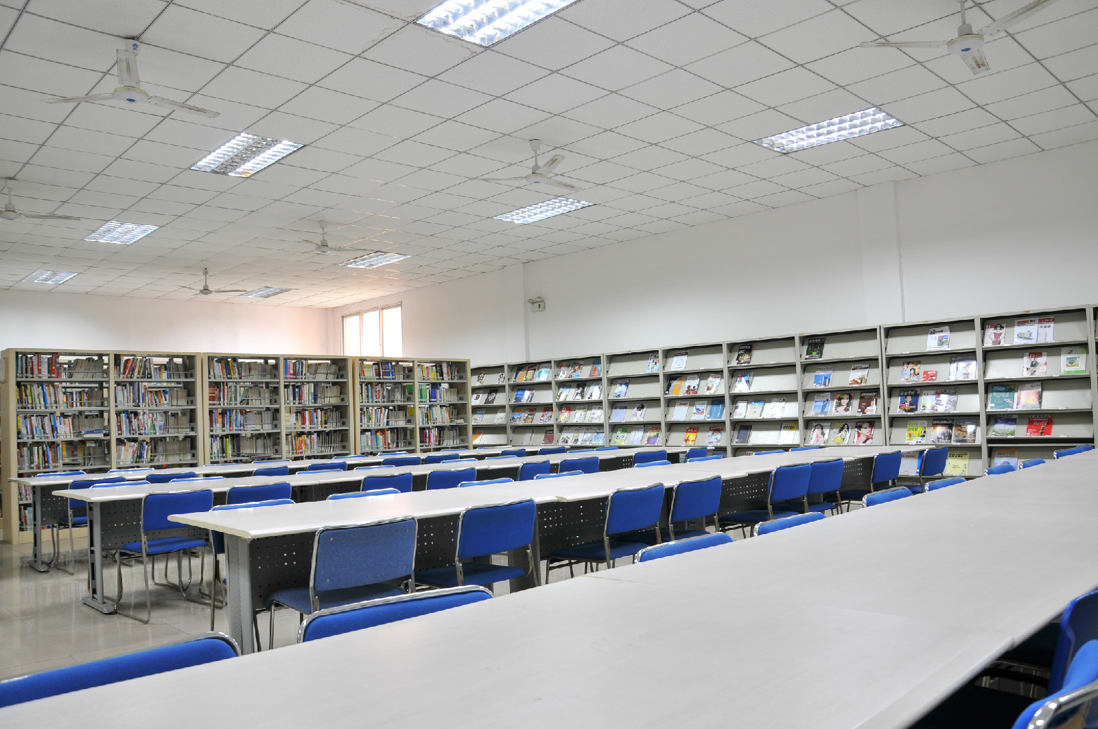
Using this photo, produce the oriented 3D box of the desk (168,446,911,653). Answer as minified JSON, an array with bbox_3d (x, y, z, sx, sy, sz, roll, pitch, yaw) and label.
[{"bbox_3d":[0.833,1.129,5.778,6.400,0.745,0.950,1,-5,-44],"label":"desk"}]

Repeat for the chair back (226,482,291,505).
[{"bbox_3d":[-2.034,1.180,5.509,0.460,0.790,0.570,1,-5,-43],"label":"chair back"}]

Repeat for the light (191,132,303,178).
[{"bbox_3d":[-2.645,-1.835,7.175,0.600,0.080,1.200,1,-5,-44],"label":"light"}]

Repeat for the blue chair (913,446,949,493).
[{"bbox_3d":[3.001,1.083,6.871,0.460,0.790,0.570,1,-4,-41],"label":"blue chair"}]

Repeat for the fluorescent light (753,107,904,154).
[{"bbox_3d":[2.411,-2.022,7.127,0.590,0.070,1.190,1,-5,-44],"label":"fluorescent light"}]

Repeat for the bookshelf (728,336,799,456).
[{"bbox_3d":[2.611,0.707,9.570,0.420,1.980,0.964,1,-5,-44],"label":"bookshelf"}]

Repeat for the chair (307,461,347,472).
[{"bbox_3d":[-2.303,1.341,8.059,0.570,0.790,0.460,-5,-4,42],"label":"chair"}]

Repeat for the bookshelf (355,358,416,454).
[{"bbox_3d":[-2.394,0.936,11.620,1.000,2.027,0.460,1,-5,-44],"label":"bookshelf"}]

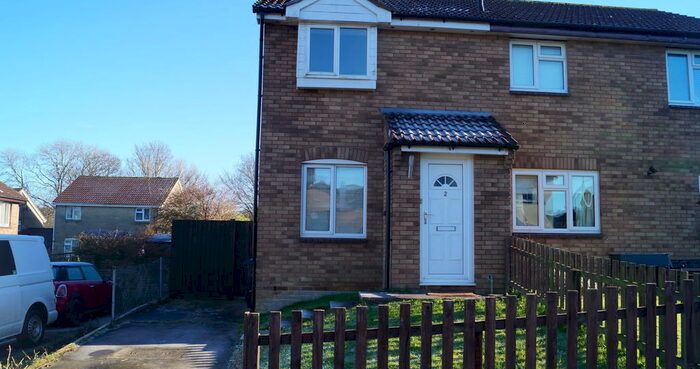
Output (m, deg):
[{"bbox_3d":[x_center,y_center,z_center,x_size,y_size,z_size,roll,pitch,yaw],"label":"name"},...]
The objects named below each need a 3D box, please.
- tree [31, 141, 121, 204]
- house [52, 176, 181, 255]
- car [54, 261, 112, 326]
[{"bbox_3d":[-31.428,1.640,59.163,10.970,13.160,10.970,2,-6,-6],"label":"tree"},{"bbox_3d":[-19.139,3.116,45.038,8.500,7.450,7.700,1,-6,0],"label":"house"},{"bbox_3d":[-7.341,2.704,13.402,1.700,1.410,3.700,2,-6,-6],"label":"car"}]

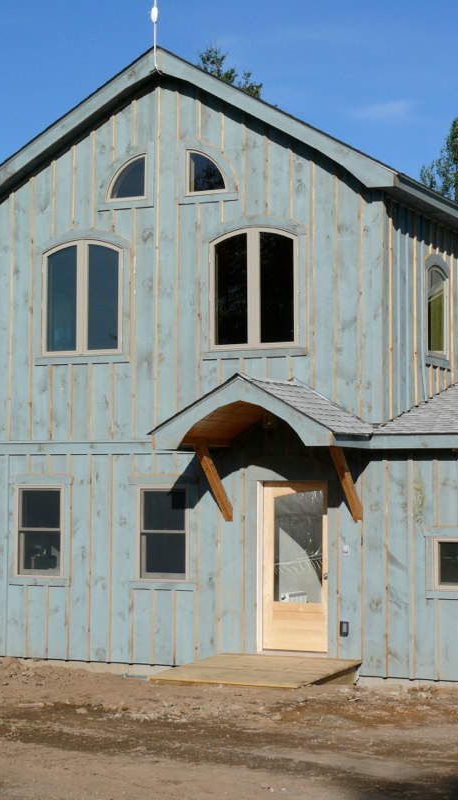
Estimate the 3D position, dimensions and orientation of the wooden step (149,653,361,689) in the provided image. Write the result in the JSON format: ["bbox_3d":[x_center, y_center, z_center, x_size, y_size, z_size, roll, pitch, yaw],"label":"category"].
[{"bbox_3d":[0.331,3.222,18.639,1.870,0.210,2.000,-1,-3,25],"label":"wooden step"}]

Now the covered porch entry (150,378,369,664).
[{"bbox_3d":[0.453,1.421,18.887,2.330,3.390,1.700,-1,-3,25],"label":"covered porch entry"}]

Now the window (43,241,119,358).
[{"bbox_3d":[-1.925,-1.348,21.009,1.197,1.537,0.100,-1,-3,25],"label":"window"}]

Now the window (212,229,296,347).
[{"bbox_3d":[0.319,-1.401,19.982,1.199,1.518,0.100,-1,-3,25],"label":"window"}]

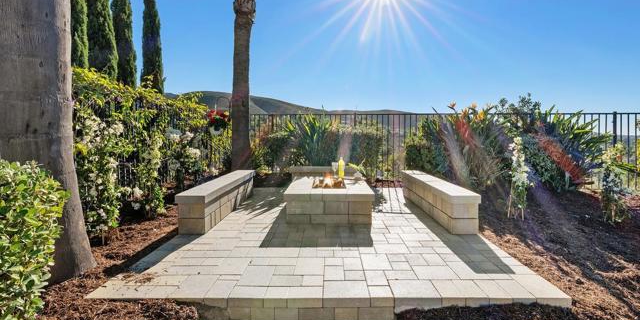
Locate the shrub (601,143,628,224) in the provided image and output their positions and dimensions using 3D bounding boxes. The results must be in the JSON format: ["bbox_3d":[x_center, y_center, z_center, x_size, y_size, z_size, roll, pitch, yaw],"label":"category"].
[{"bbox_3d":[3.444,0.275,3.330,0.250,0.930,0.250,0,5,1],"label":"shrub"}]

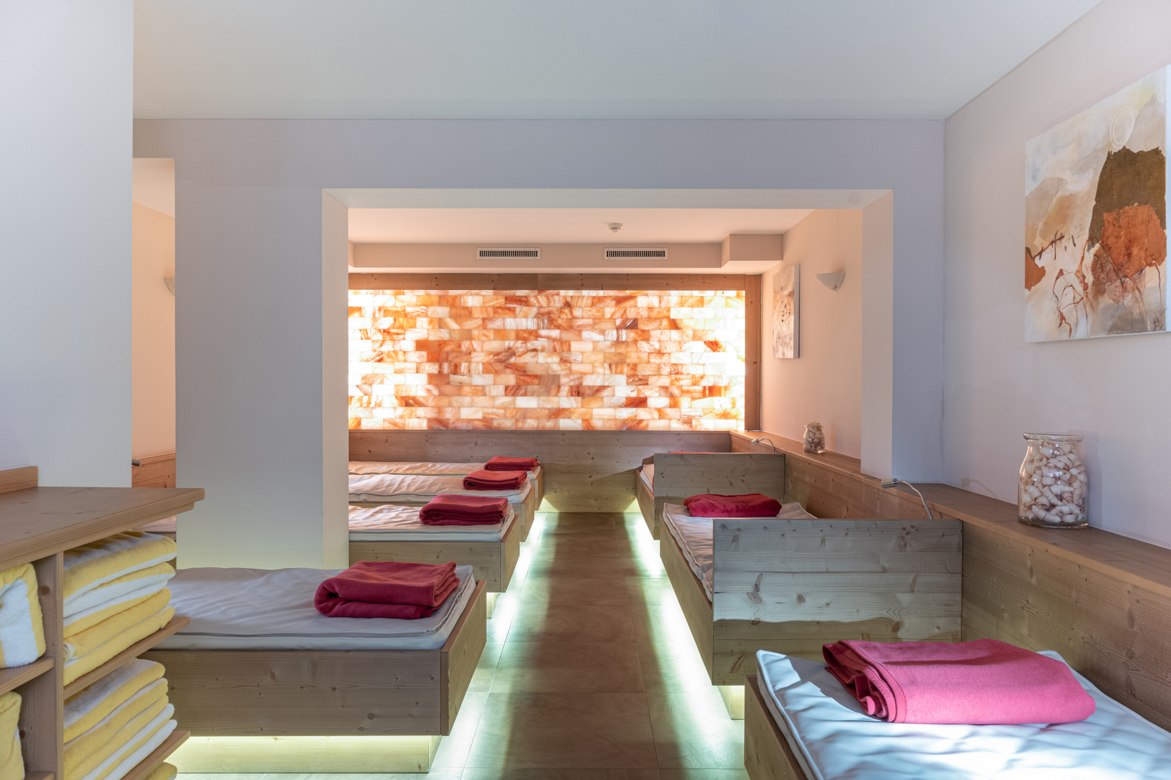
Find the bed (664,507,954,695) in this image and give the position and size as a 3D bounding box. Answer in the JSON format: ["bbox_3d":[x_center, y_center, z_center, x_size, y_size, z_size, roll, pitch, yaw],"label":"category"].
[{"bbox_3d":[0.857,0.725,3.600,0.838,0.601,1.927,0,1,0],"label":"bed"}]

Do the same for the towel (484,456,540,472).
[{"bbox_3d":[-0.612,0.623,6.552,0.434,0.077,0.380,0,1,0],"label":"towel"}]

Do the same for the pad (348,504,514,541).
[{"bbox_3d":[-1.373,0.704,4.213,1.914,0.077,0.789,0,1,0],"label":"pad"}]

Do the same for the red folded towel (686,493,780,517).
[{"bbox_3d":[0.796,0.620,4.235,0.512,0.090,0.328,0,1,0],"label":"red folded towel"}]

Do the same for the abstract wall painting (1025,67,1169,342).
[{"bbox_3d":[1.543,-0.507,2.361,0.042,0.701,0.690,0,1,0],"label":"abstract wall painting"}]

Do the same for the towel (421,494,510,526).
[{"bbox_3d":[-0.632,0.633,4.127,0.425,0.097,0.362,0,1,0],"label":"towel"}]

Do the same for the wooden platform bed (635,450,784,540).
[{"bbox_3d":[0.885,0.711,6.083,0.857,0.610,1.915,0,1,0],"label":"wooden platform bed"}]

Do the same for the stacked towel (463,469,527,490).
[{"bbox_3d":[-0.617,0.625,5.376,0.407,0.086,0.404,0,1,0],"label":"stacked towel"}]

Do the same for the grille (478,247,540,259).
[{"bbox_3d":[-0.667,-1.189,6.809,0.554,0.104,0.025,0,1,0],"label":"grille"}]

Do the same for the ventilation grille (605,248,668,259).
[{"bbox_3d":[0.434,-1.165,6.669,0.550,0.105,0.020,0,1,0],"label":"ventilation grille"}]

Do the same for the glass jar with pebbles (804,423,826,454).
[{"bbox_3d":[1.454,0.299,4.945,0.133,0.195,0.133,0,1,0],"label":"glass jar with pebbles"}]

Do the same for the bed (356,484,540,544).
[{"bbox_3d":[-1.375,0.856,5.414,1.999,0.272,0.830,0,1,0],"label":"bed"}]

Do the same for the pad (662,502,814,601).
[{"bbox_3d":[0.848,0.705,3.594,0.779,0.087,1.835,0,1,0],"label":"pad"}]

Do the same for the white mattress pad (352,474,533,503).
[{"bbox_3d":[-1.407,0.705,5.478,1.994,0.103,0.805,0,1,0],"label":"white mattress pad"}]

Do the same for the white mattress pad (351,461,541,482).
[{"bbox_3d":[-1.400,0.694,6.661,1.994,0.099,0.742,0,1,0],"label":"white mattress pad"}]

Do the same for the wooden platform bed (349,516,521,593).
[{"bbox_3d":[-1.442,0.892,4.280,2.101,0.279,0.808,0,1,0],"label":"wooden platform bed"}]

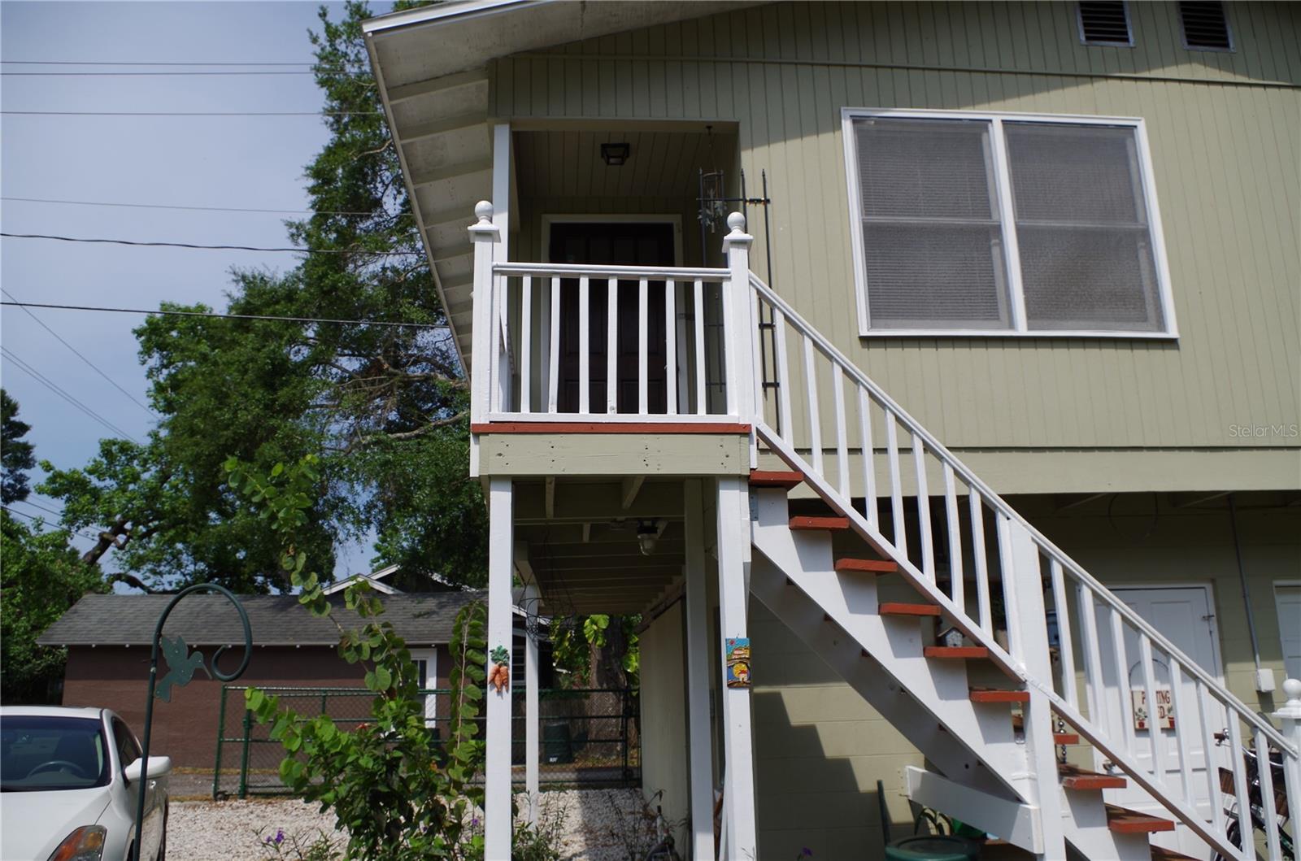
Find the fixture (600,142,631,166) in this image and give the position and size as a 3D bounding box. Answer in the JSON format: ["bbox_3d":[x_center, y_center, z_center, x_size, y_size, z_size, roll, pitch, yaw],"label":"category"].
[{"bbox_3d":[-0.239,-1.889,6.690,0.187,0.085,0.183,-1,-15,-2],"label":"fixture"}]

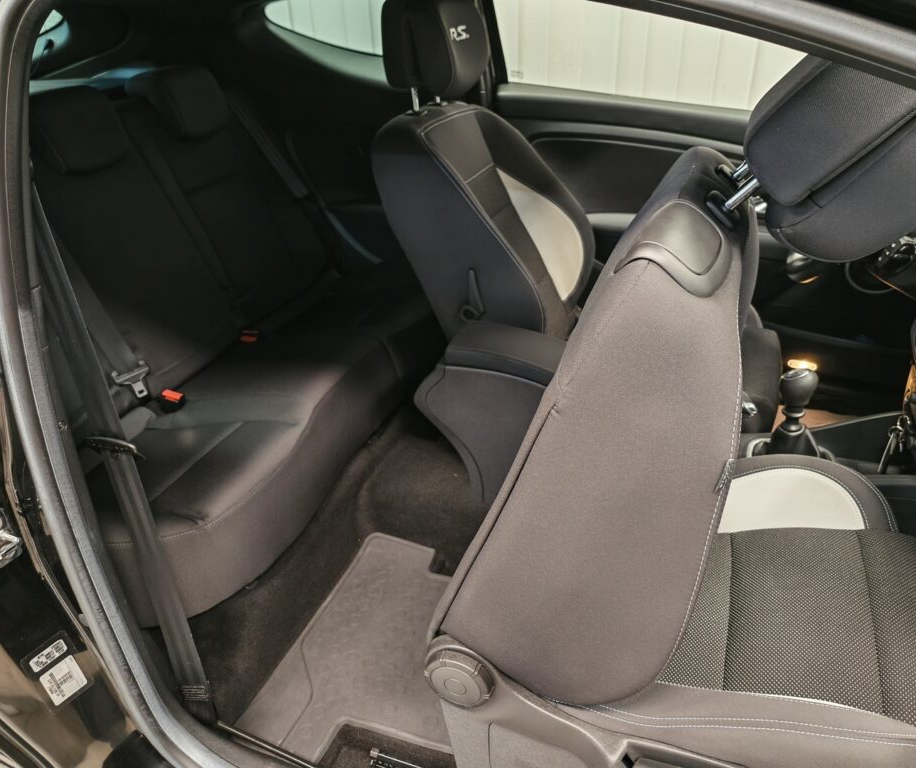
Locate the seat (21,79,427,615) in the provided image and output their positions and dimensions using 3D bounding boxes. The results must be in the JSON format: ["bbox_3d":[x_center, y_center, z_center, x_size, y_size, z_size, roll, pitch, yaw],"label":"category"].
[{"bbox_3d":[-0.531,-0.252,1.481,0.766,0.711,1.319,7,32,18],"label":"seat"}]

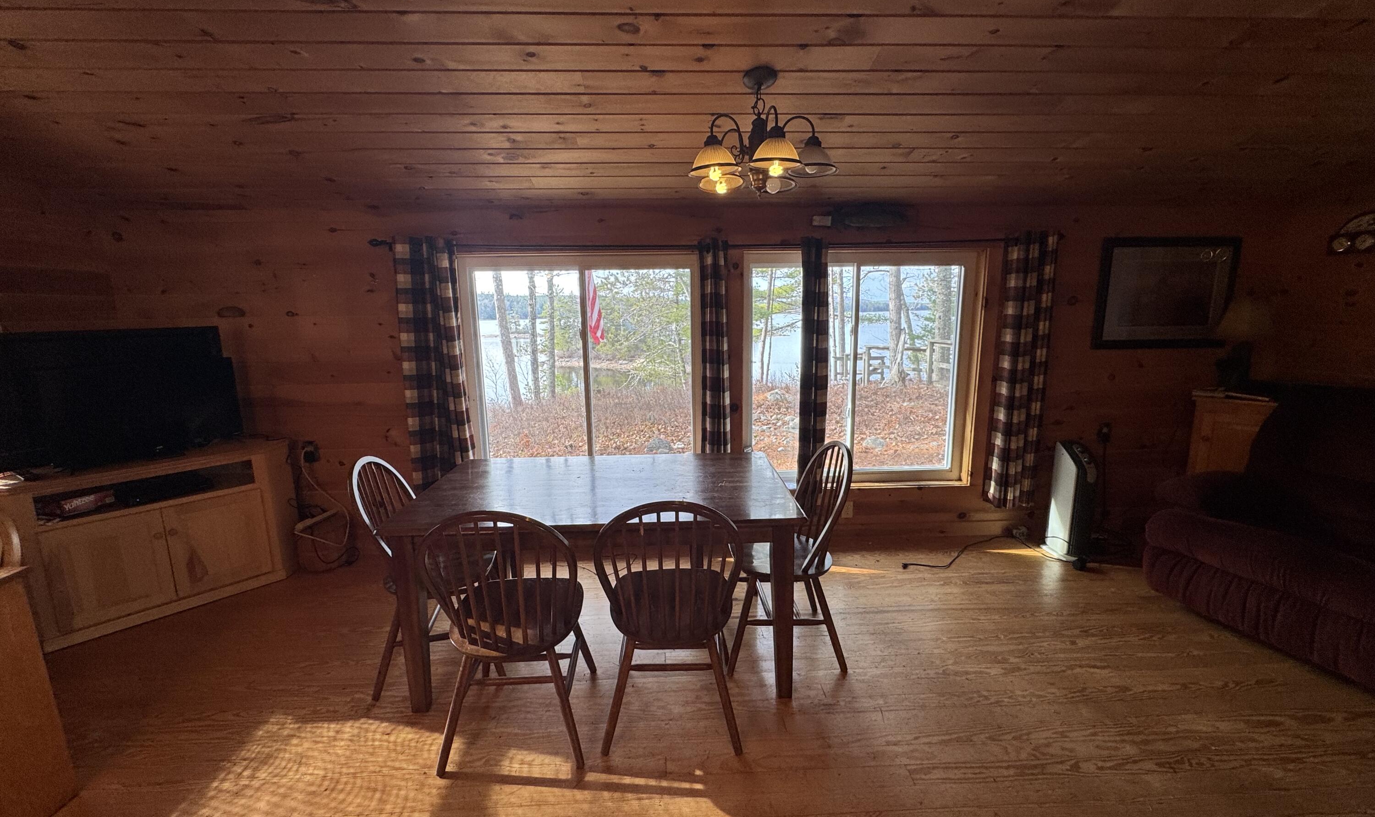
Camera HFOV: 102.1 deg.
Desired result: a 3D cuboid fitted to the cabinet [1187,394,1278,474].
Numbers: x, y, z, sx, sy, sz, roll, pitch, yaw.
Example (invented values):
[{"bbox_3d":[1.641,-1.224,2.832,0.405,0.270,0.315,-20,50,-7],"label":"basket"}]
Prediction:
[{"bbox_3d":[3.206,0.438,3.261,0.500,0.980,0.360,7,13,38],"label":"cabinet"}]

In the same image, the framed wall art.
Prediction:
[{"bbox_3d":[2.950,-0.708,3.443,0.872,0.666,0.032,-1,10,-2],"label":"framed wall art"}]

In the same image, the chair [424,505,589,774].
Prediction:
[{"bbox_3d":[-0.619,0.724,2.041,0.490,0.950,0.550,-2,10,-4],"label":"chair"}]

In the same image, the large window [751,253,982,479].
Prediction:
[{"bbox_3d":[1.041,-0.213,3.381,1.410,1.430,0.100,-1,10,-1],"label":"large window"}]

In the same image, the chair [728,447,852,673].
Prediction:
[{"bbox_3d":[0.416,0.623,2.526,0.540,0.950,0.490,-1,10,-2],"label":"chair"}]

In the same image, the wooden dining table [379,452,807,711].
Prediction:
[{"bbox_3d":[-0.348,0.705,2.548,1.548,0.746,0.979,-1,10,-2],"label":"wooden dining table"}]

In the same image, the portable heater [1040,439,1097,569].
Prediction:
[{"bbox_3d":[2.263,0.560,3.281,0.141,0.699,0.286,-1,10,-2],"label":"portable heater"}]

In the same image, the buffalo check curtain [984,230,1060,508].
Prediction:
[{"bbox_3d":[1.954,-0.193,3.274,0.310,1.620,0.110,-1,10,-1],"label":"buffalo check curtain"}]

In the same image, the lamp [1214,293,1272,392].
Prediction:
[{"bbox_3d":[3.314,-0.385,3.312,0.251,0.556,0.251,-1,10,-2],"label":"lamp"}]

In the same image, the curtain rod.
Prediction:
[{"bbox_3d":[0.154,-0.922,3.102,3.820,0.050,0.080,-1,10,-1],"label":"curtain rod"}]

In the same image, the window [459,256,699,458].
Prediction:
[{"bbox_3d":[-0.613,-0.186,3.465,1.483,1.495,0.111,-1,10,-2],"label":"window"}]

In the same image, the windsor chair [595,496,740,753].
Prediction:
[{"bbox_3d":[-0.057,0.705,2.104,0.490,0.950,0.550,-1,10,1],"label":"windsor chair"}]

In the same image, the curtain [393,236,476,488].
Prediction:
[{"bbox_3d":[-1.501,-0.136,3.338,0.392,1.719,0.106,-1,10,-2],"label":"curtain"}]

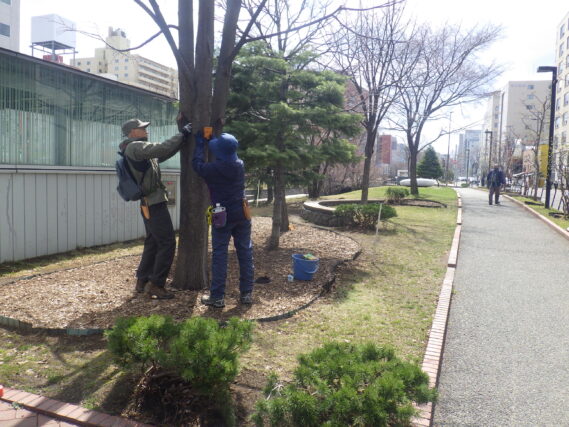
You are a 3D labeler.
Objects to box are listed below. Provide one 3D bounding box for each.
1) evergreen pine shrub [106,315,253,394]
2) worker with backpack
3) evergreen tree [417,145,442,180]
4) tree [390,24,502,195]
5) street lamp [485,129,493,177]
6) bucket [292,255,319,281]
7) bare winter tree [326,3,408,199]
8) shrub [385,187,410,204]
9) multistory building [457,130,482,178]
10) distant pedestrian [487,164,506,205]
[{"bbox_3d":[-0.594,0.815,2.680,0.780,0.440,0.620,1,5,0],"label":"evergreen pine shrub"},{"bbox_3d":[-1.272,-0.064,4.520,0.680,1.740,0.560,0,5,-7],"label":"worker with backpack"},{"bbox_3d":[14.175,-4.742,45.000,2.600,3.600,2.500,1,5,0],"label":"evergreen tree"},{"bbox_3d":[7.919,-5.059,22.500,5.400,8.400,5.200,1,5,0],"label":"tree"},{"bbox_3d":[18.614,-4.973,42.000,0.750,5.700,0.250,2,5,17],"label":"street lamp"},{"bbox_3d":[0.239,0.610,5.250,0.305,0.260,0.305,1,5,0],"label":"bucket"},{"bbox_3d":[3.029,-4.051,16.800,3.100,7.300,3.100,1,5,0],"label":"bare winter tree"},{"bbox_3d":[4.124,-0.657,16.800,0.880,0.640,0.850,1,5,0],"label":"shrub"},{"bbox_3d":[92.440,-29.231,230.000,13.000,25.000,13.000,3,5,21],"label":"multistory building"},{"bbox_3d":[8.981,-1.216,19.500,0.720,1.740,0.450,2,5,17],"label":"distant pedestrian"}]

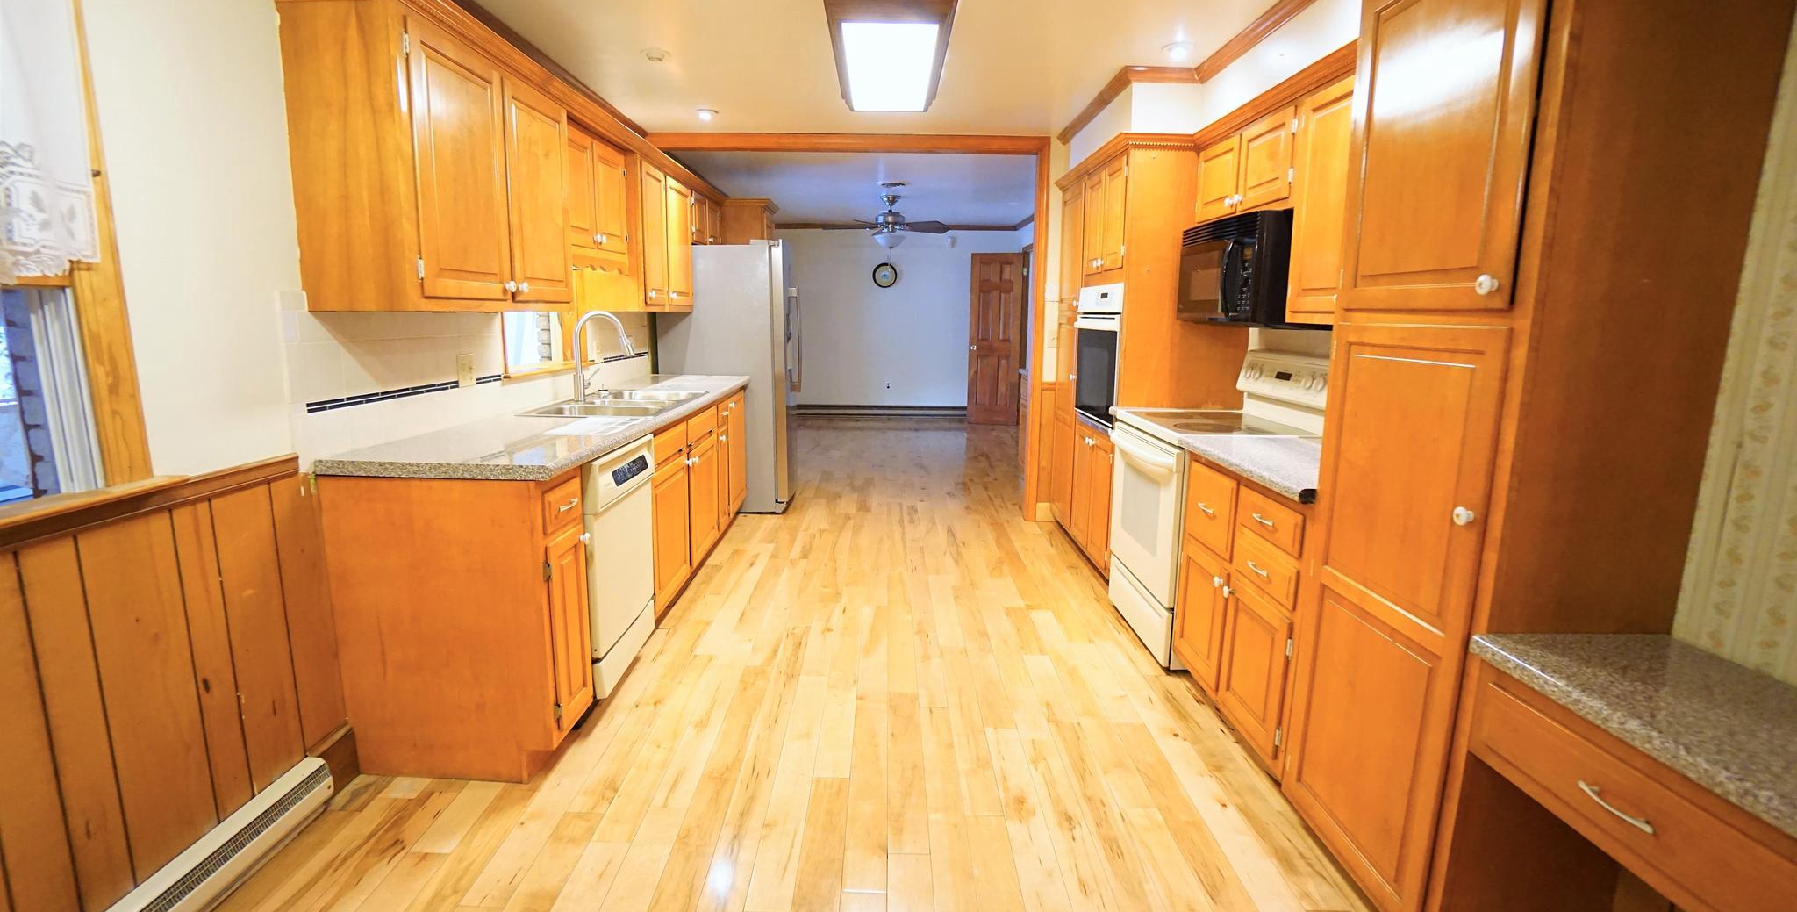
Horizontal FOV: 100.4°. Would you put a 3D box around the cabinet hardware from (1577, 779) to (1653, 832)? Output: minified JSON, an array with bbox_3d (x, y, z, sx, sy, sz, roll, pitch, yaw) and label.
[{"bbox_3d":[1.042,0.507,1.087,0.030,0.020,0.115,0,10,-1],"label":"cabinet hardware"}]

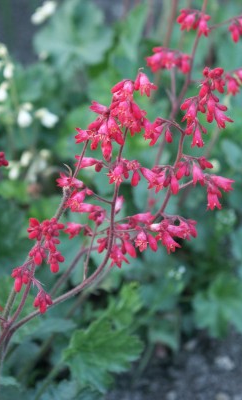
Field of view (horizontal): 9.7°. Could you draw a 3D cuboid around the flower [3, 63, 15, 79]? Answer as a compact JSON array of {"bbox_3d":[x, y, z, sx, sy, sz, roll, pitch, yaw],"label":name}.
[{"bbox_3d":[-0.069,-0.080,0.880,0.007,0.010,0.007,0,32,0],"label":"flower"}]

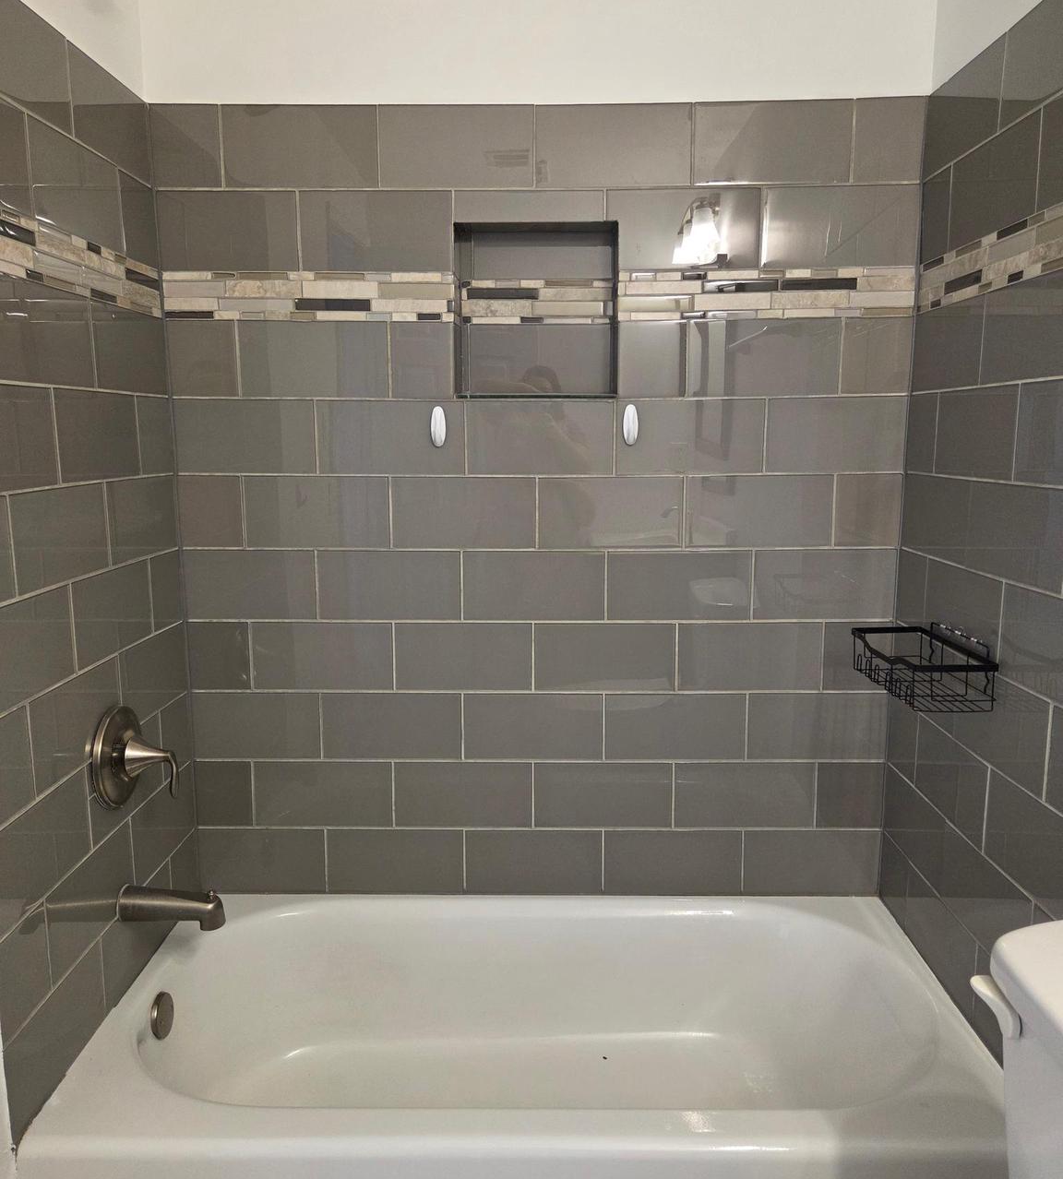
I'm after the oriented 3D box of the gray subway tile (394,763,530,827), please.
[{"bbox_3d":[-0.148,0.449,2.061,0.302,0.151,0.010,0,10,1],"label":"gray subway tile"}]

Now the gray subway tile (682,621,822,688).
[{"bbox_3d":[0.466,0.143,2.003,0.303,0.152,0.009,0,9,1],"label":"gray subway tile"}]

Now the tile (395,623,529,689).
[{"bbox_3d":[-0.146,0.144,2.016,0.303,0.152,0.010,0,9,1],"label":"tile"}]

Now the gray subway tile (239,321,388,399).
[{"bbox_3d":[-0.445,-0.469,1.921,0.303,0.154,0.010,0,9,1],"label":"gray subway tile"}]

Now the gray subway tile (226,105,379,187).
[{"bbox_3d":[-0.451,-0.870,1.856,0.303,0.154,0.009,0,9,1],"label":"gray subway tile"}]

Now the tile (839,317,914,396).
[{"bbox_3d":[0.698,-0.471,1.905,0.139,0.152,0.010,0,9,1],"label":"tile"}]

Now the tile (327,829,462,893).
[{"bbox_3d":[-0.300,0.603,2.090,0.303,0.153,0.009,0,9,1],"label":"tile"}]

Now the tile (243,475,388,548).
[{"bbox_3d":[-0.445,-0.160,1.963,0.302,0.151,0.010,0,10,1],"label":"tile"}]

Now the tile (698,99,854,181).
[{"bbox_3d":[0.470,-0.870,1.835,0.303,0.150,0.009,0,9,1],"label":"tile"}]

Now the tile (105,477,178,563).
[{"bbox_3d":[-0.749,-0.135,1.813,0.010,0.152,0.304,0,9,1],"label":"tile"}]

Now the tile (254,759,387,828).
[{"bbox_3d":[-0.454,0.450,2.068,0.303,0.152,0.009,0,9,1],"label":"tile"}]

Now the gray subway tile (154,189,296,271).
[{"bbox_3d":[-0.603,-0.716,1.885,0.279,0.149,0.010,0,9,1],"label":"gray subway tile"}]

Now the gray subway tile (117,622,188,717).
[{"bbox_3d":[-0.742,0.169,1.859,0.009,0.149,0.308,0,9,1],"label":"gray subway tile"}]

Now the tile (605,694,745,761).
[{"bbox_3d":[0.311,0.296,2.034,0.303,0.152,0.010,0,9,1],"label":"tile"}]

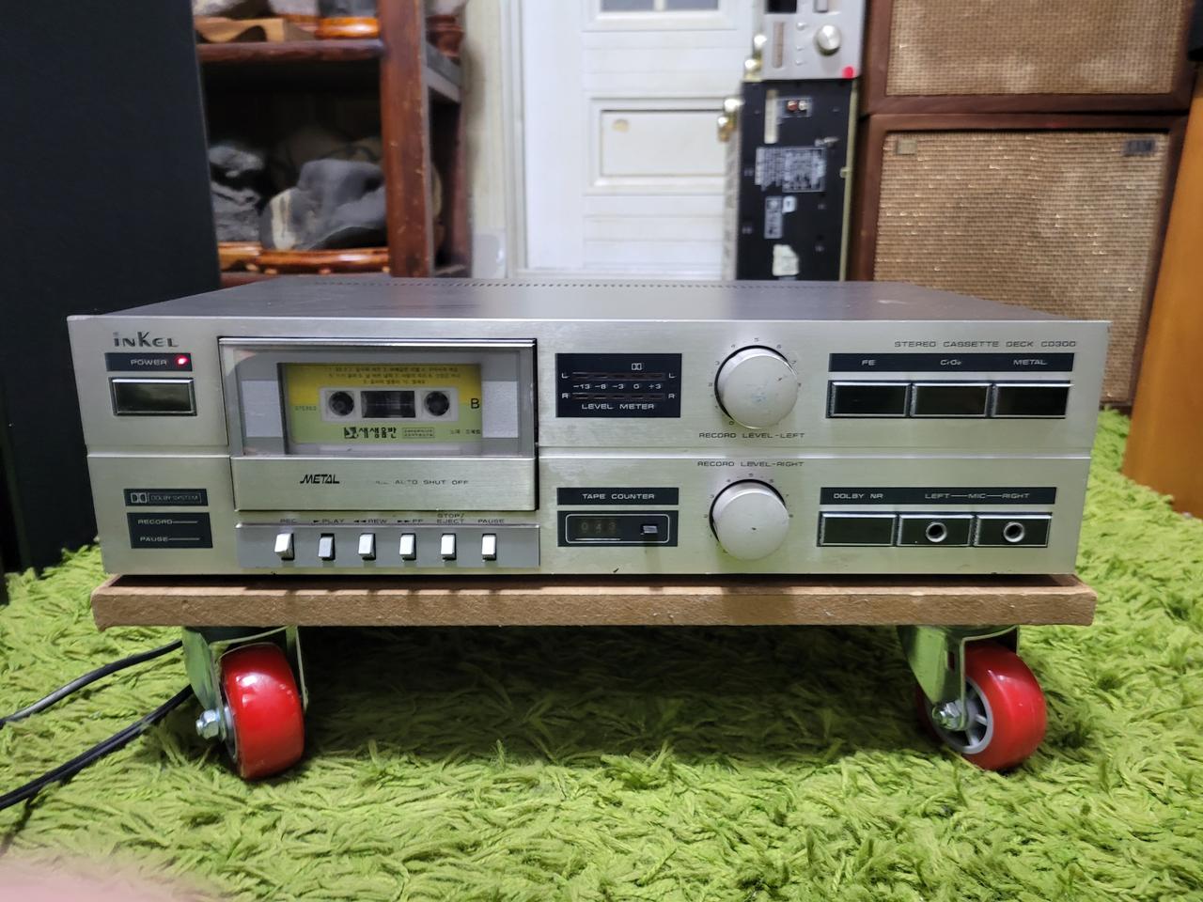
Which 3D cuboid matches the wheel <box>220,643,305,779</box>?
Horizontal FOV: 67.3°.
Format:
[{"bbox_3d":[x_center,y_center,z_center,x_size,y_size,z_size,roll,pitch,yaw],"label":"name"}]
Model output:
[{"bbox_3d":[-0.168,0.127,0.442,0.029,0.064,0.064,-8,16,-30],"label":"wheel"}]

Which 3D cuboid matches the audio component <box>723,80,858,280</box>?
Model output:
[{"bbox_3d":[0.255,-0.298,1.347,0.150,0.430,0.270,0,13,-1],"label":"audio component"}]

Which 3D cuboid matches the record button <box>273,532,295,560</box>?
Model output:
[{"bbox_3d":[-0.140,0.043,0.399,0.006,0.012,0.008,0,13,-1],"label":"record button"}]

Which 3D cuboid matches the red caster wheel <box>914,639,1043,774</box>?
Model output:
[{"bbox_3d":[0.189,0.126,0.452,0.029,0.064,0.064,-6,15,-25],"label":"red caster wheel"}]

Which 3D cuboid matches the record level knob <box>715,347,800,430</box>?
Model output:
[{"bbox_3d":[0.066,-0.026,0.382,0.033,0.033,0.015,0,13,-1],"label":"record level knob"}]

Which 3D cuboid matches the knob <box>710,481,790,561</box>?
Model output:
[{"bbox_3d":[0.066,0.031,0.396,0.033,0.033,0.015,0,13,-1],"label":"knob"}]

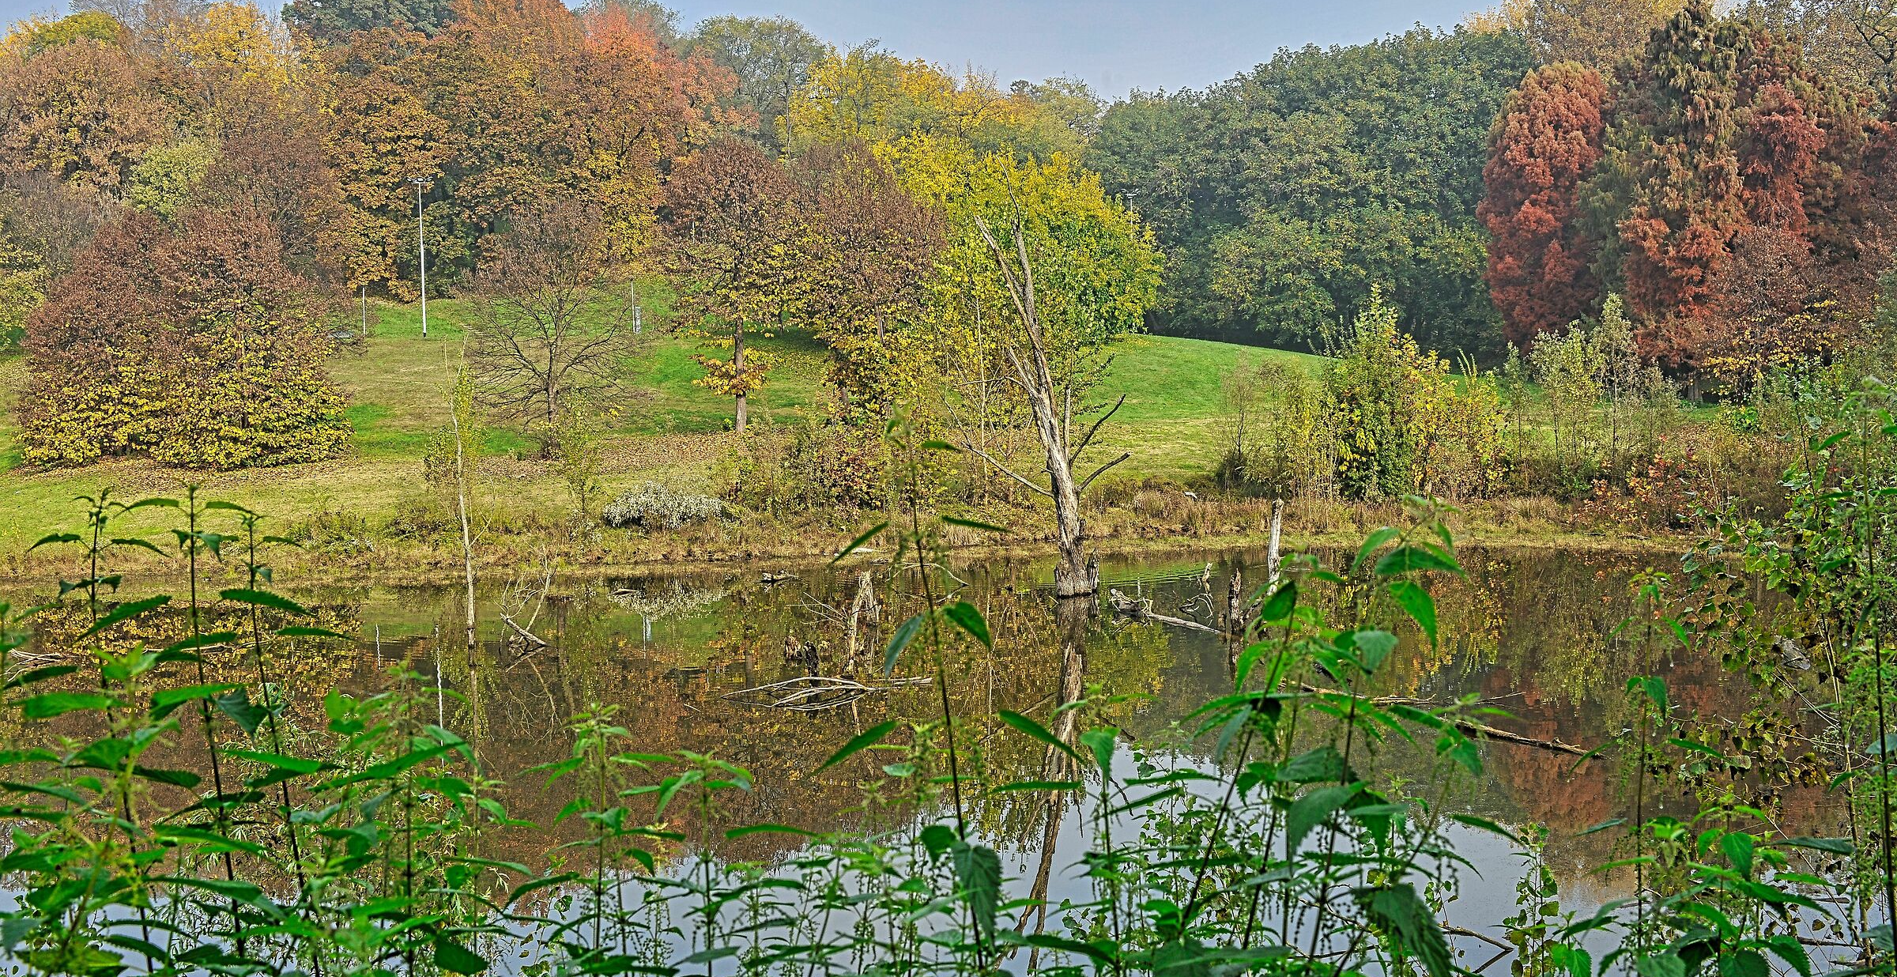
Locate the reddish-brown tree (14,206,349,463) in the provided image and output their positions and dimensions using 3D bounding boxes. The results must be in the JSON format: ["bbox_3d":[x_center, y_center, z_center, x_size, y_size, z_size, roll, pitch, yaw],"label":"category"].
[{"bbox_3d":[-22.499,-4.438,54.312,9.681,7.654,8.300,-1,3,0],"label":"reddish-brown tree"}]

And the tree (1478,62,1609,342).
[{"bbox_3d":[27.163,-12.794,84.179,5.954,13.105,5.954,-1,3,0],"label":"tree"}]

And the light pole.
[{"bbox_3d":[-24.524,-10.691,85.599,0.950,7.454,0.400,-1,3,0],"label":"light pole"}]

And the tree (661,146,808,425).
[{"bbox_3d":[-6.527,-6.257,56.999,4.579,9.026,4.579,-1,3,0],"label":"tree"}]

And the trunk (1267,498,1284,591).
[{"bbox_3d":[5.797,1.040,32.711,0.260,1.768,0.250,-1,3,0],"label":"trunk"}]

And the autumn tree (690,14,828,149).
[{"bbox_3d":[-13.542,-24.520,133.083,11.000,19.177,11.000,-1,3,0],"label":"autumn tree"}]

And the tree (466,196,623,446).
[{"bbox_3d":[-11.377,-4.577,52.143,4.523,6.972,4.523,-1,3,0],"label":"tree"}]

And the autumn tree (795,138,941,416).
[{"bbox_3d":[-2.788,-7.355,64.854,5.210,9.906,5.210,-1,3,0],"label":"autumn tree"}]

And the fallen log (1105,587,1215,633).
[{"bbox_3d":[3.477,1.956,29.725,0.500,0.376,3.212,-3,4,-27],"label":"fallen log"}]

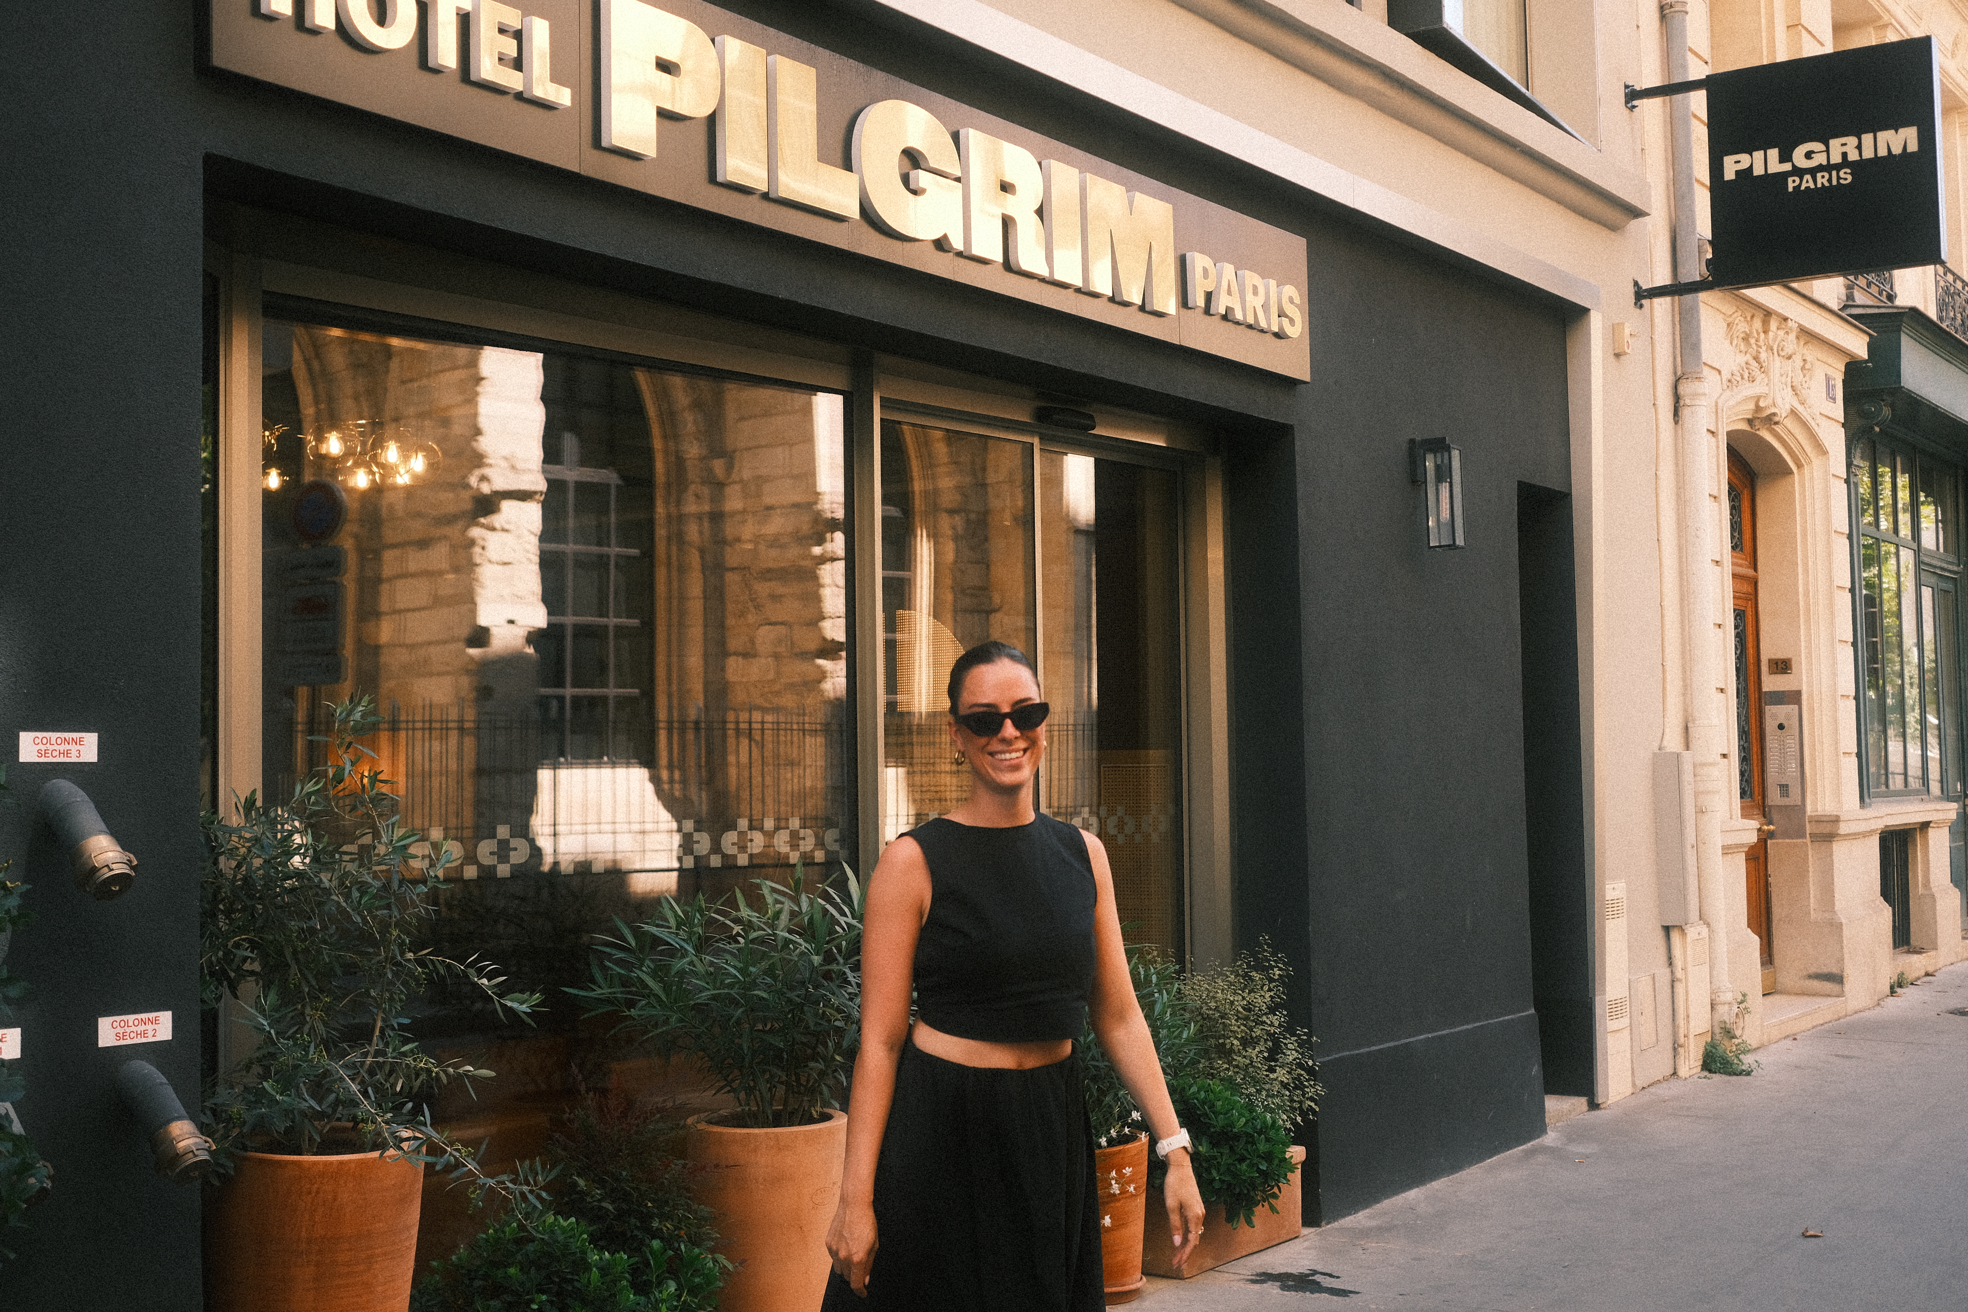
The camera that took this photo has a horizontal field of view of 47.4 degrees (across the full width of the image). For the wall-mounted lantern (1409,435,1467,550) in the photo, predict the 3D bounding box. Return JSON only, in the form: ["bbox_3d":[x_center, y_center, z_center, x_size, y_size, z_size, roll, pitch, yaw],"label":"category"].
[{"bbox_3d":[1.627,-0.565,7.991,0.145,0.380,0.100,-3,-4,36],"label":"wall-mounted lantern"}]

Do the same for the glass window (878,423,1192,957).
[{"bbox_3d":[0.189,0.584,6.832,0.100,2.490,1.420,-4,-5,41],"label":"glass window"}]

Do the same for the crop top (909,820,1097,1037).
[{"bbox_3d":[0.027,0.415,3.420,0.300,0.345,0.230,0,-4,-18],"label":"crop top"}]

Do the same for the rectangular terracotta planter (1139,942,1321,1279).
[{"bbox_3d":[0.699,1.360,6.886,0.370,0.930,0.780,-4,-4,36],"label":"rectangular terracotta planter"}]

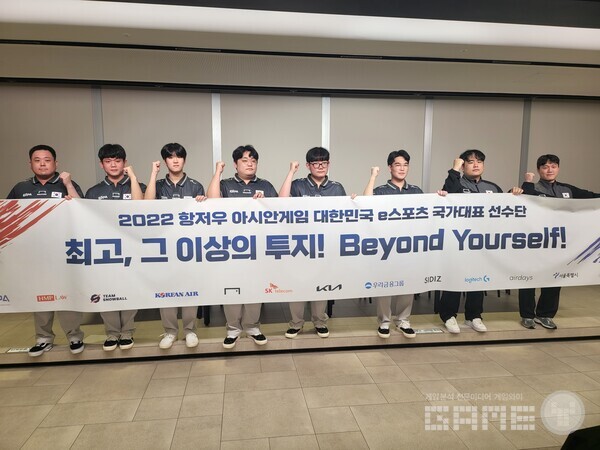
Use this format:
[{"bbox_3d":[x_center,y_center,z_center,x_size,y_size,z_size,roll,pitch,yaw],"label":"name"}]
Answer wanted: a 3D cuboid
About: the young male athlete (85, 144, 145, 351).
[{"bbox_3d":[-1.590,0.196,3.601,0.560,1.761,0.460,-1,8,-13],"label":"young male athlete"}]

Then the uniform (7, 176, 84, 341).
[{"bbox_3d":[-2.114,0.302,3.534,0.604,1.484,0.400,-1,8,-13],"label":"uniform"}]

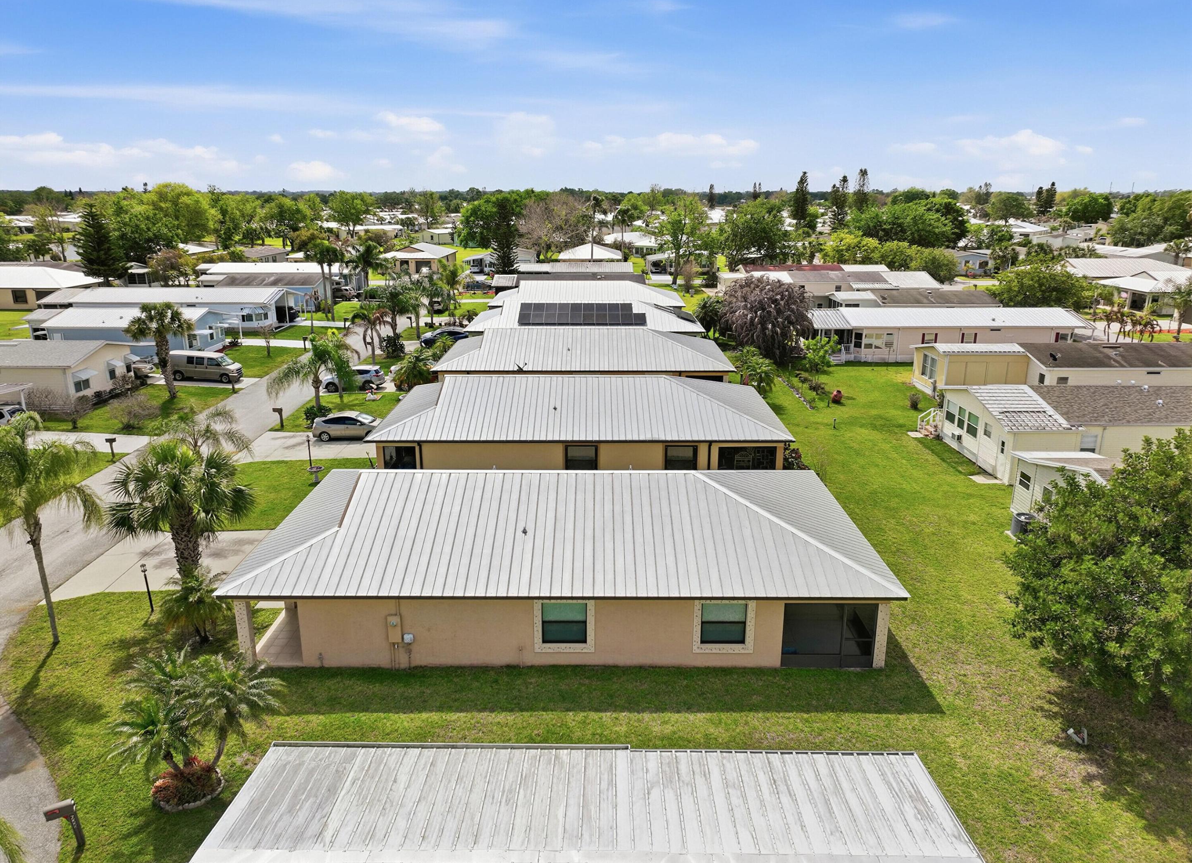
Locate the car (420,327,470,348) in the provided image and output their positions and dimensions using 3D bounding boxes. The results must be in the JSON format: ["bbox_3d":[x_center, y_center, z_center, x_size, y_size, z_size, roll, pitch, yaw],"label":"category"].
[{"bbox_3d":[-13.550,-8.645,75.170,4.680,1.530,1.870,-6,17,-19],"label":"car"}]

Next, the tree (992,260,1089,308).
[{"bbox_3d":[51.231,-16.478,95.151,10.121,6.194,9.615,0,16,0],"label":"tree"}]

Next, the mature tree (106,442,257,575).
[{"bbox_3d":[-13.376,3.276,26.850,4.340,5.967,4.209,0,16,0],"label":"mature tree"}]

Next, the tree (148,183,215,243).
[{"bbox_3d":[-89.972,-46.036,179.274,14.800,15.300,13.500,0,16,0],"label":"tree"}]

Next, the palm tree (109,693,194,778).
[{"bbox_3d":[-10.673,7.516,20.026,2.050,2.284,2.050,0,16,0],"label":"palm tree"}]

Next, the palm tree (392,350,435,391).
[{"bbox_3d":[-12.280,-3.787,55.442,2.900,3.200,2.800,0,16,0],"label":"palm tree"}]

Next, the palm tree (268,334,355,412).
[{"bbox_3d":[-17.452,-3.374,50.847,5.403,5.487,4.862,0,16,0],"label":"palm tree"}]

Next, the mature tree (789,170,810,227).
[{"bbox_3d":[65.575,-73.384,265.050,6.200,20.000,6.000,0,16,0],"label":"mature tree"}]

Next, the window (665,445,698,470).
[{"bbox_3d":[4.106,1.410,39.594,1.580,1.551,0.120,0,16,0],"label":"window"}]

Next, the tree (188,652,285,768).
[{"bbox_3d":[-8.580,6.704,19.752,2.250,2.950,2.200,0,16,0],"label":"tree"}]

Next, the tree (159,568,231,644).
[{"bbox_3d":[-12.438,5.478,25.662,2.060,2.390,2.060,0,16,0],"label":"tree"}]

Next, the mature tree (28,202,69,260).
[{"bbox_3d":[-110.111,-39.976,166.323,6.932,11.502,6.932,0,16,0],"label":"mature tree"}]

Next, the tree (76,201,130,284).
[{"bbox_3d":[-61.629,-22.078,102.906,5.926,12.673,5.926,0,16,0],"label":"tree"}]

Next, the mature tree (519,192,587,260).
[{"bbox_3d":[-8.967,-43.068,172.984,14.213,13.920,13.502,0,16,0],"label":"mature tree"}]

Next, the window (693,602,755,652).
[{"bbox_3d":[3.723,5.639,23.941,1.750,1.740,0.120,0,16,0],"label":"window"}]

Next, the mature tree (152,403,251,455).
[{"bbox_3d":[-18.325,1.047,38.349,4.500,4.574,4.500,0,16,0],"label":"mature tree"}]

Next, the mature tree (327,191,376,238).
[{"bbox_3d":[-73.285,-64.732,247.759,14.251,14.615,13.539,0,16,0],"label":"mature tree"}]

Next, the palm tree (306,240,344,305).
[{"bbox_3d":[-28.605,-15.867,87.548,4.100,8.500,3.900,0,16,0],"label":"palm tree"}]

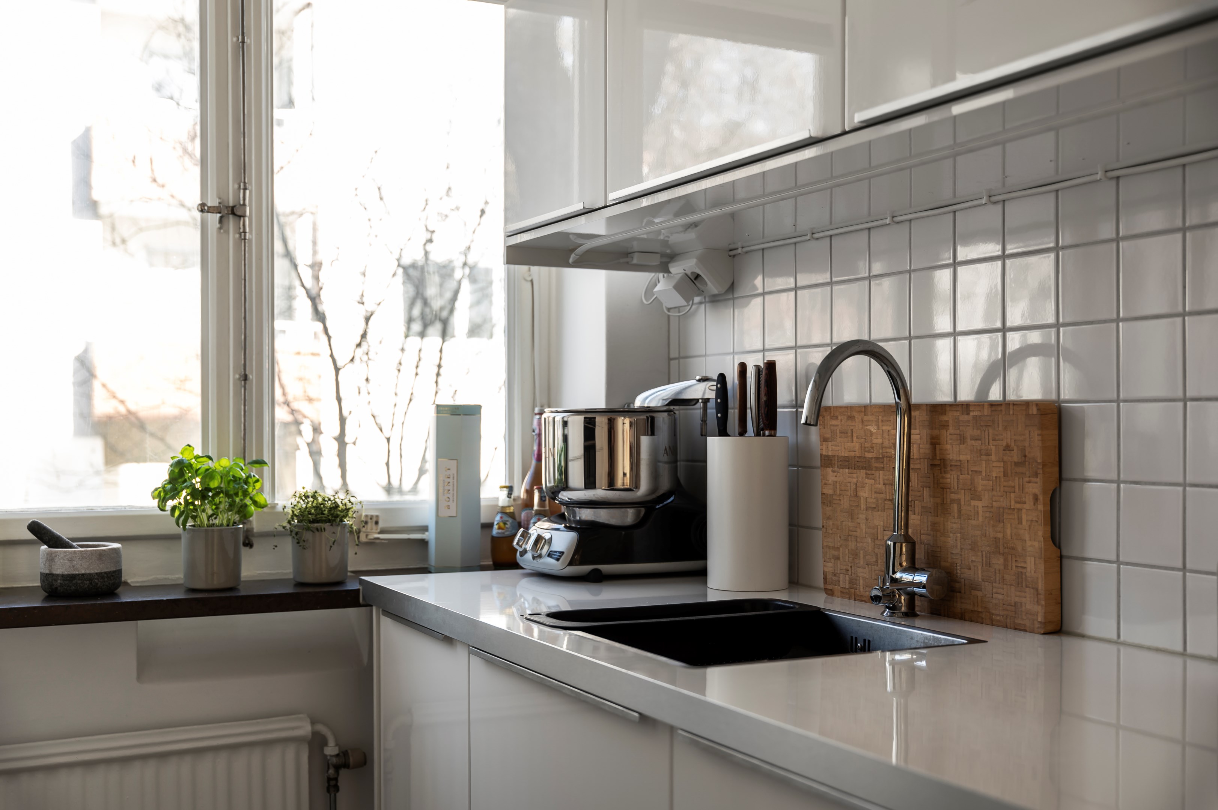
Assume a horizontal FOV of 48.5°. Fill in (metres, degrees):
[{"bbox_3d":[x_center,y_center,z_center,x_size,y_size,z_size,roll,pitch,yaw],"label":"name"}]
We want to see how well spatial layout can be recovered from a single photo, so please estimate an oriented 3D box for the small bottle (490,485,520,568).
[{"bbox_3d":[-0.205,0.245,2.718,0.061,0.166,0.061,0,-1,0],"label":"small bottle"}]

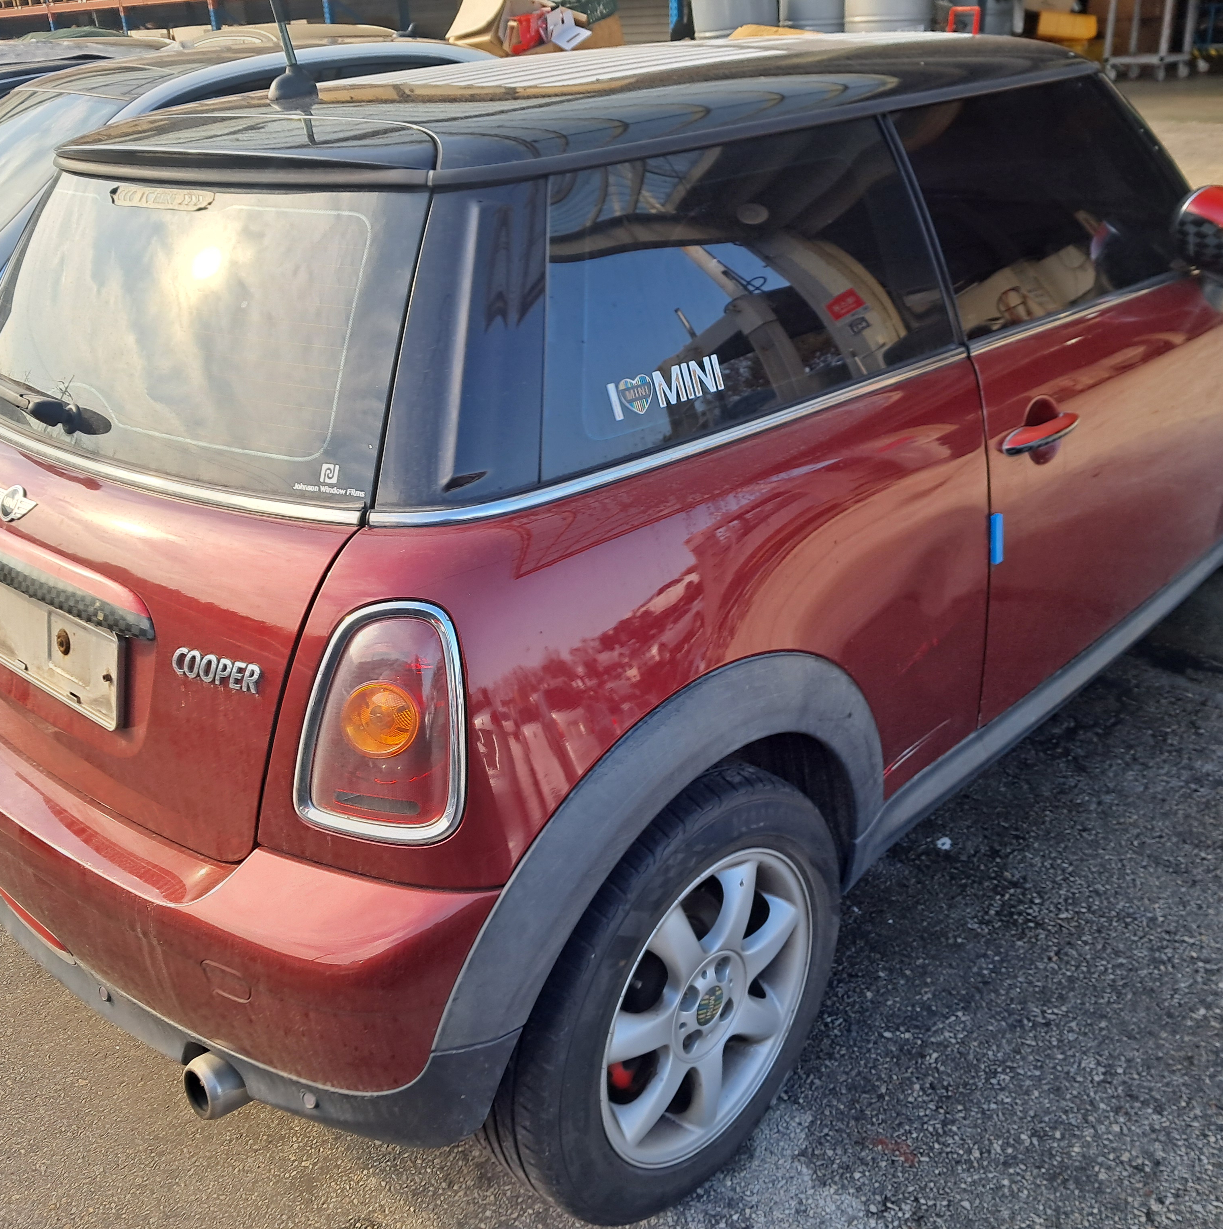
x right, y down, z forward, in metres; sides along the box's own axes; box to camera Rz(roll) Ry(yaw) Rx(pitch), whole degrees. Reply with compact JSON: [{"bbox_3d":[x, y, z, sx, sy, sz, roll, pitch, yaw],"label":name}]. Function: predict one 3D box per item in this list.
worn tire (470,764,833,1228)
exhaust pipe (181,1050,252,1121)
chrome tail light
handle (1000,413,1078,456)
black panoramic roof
[{"bbox_3d":[0.065,0.490,1.736,0.200,0.615,0.615,18,34,40],"label":"worn tire"},{"bbox_3d":[-0.491,0.595,1.651,0.083,0.083,0.110,18,34,40],"label":"exhaust pipe"},{"bbox_3d":[-0.246,0.106,1.411,0.200,0.260,0.100,2,13,15],"label":"chrome tail light"},{"bbox_3d":[0.675,-0.287,2.006,0.060,0.050,0.245,18,34,40],"label":"handle"},{"bbox_3d":[-0.037,-0.903,2.244,1.150,0.125,1.640,18,34,40],"label":"black panoramic roof"}]

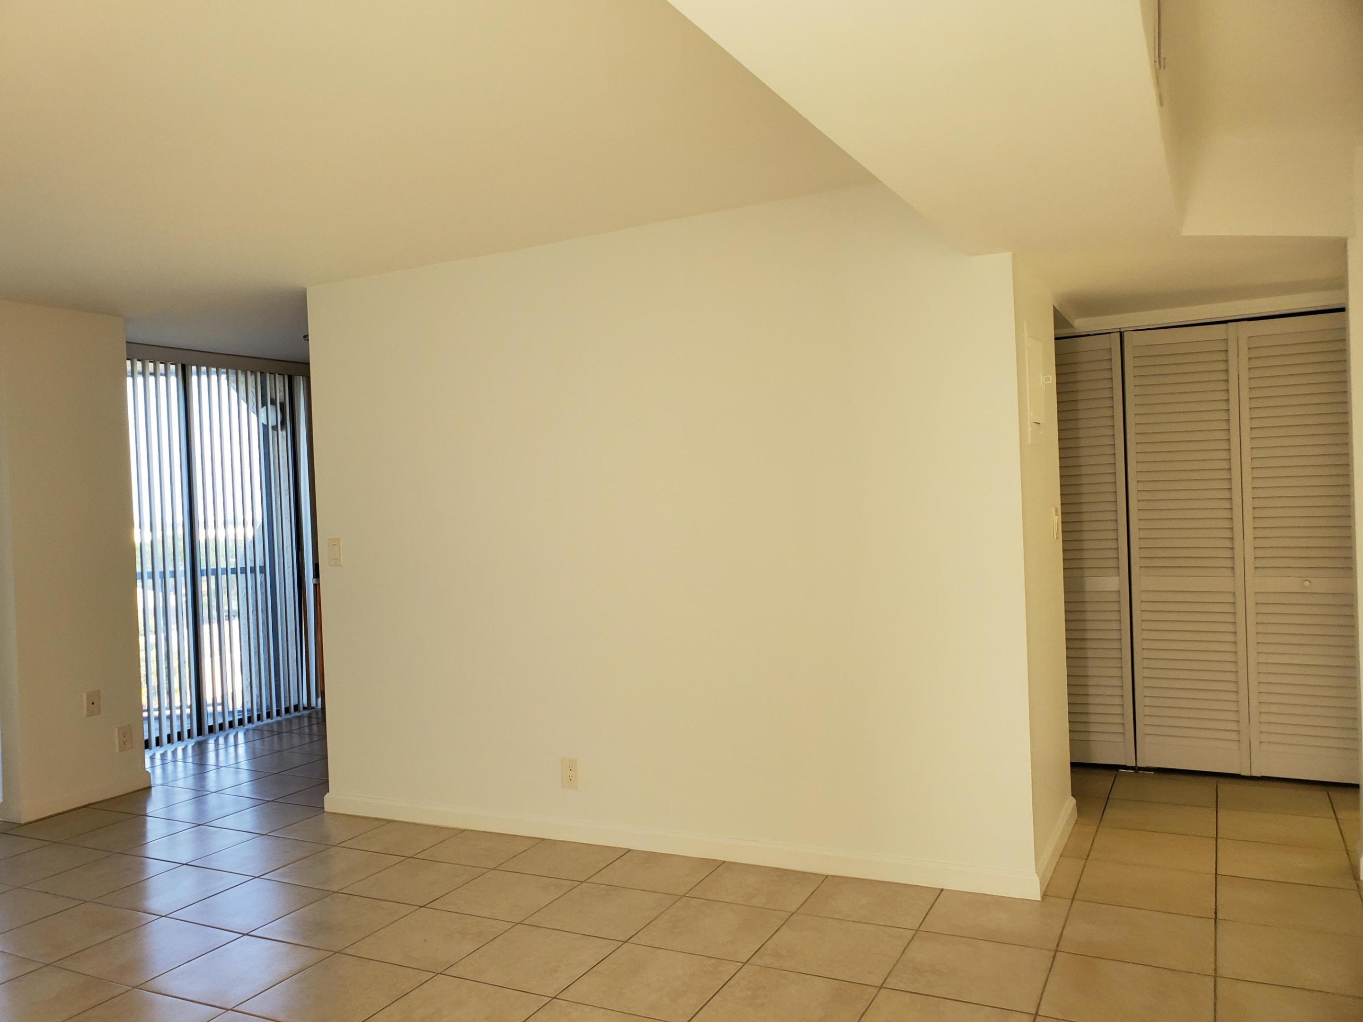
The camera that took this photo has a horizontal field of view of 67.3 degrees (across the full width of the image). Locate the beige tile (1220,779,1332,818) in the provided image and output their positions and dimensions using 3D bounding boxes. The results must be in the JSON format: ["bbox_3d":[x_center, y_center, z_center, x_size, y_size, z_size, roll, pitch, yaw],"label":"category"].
[{"bbox_3d":[2.515,1.237,4.358,0.403,0.010,0.403,-2,0,27],"label":"beige tile"}]

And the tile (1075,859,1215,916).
[{"bbox_3d":[1.545,1.255,3.401,0.400,0.010,0.392,-2,0,27],"label":"tile"}]

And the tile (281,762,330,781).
[{"bbox_3d":[-1.903,1.411,5.617,0.402,0.012,0.402,-2,0,27],"label":"tile"}]

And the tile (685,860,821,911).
[{"bbox_3d":[0.276,1.332,3.636,0.407,0.011,0.375,-2,0,27],"label":"tile"}]

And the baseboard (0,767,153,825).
[{"bbox_3d":[-3.017,1.424,5.139,0.160,0.090,0.661,-2,0,27],"label":"baseboard"}]

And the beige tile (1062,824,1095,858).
[{"bbox_3d":[1.536,1.277,3.944,0.095,0.010,0.403,-2,0,27],"label":"beige tile"}]

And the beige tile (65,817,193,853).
[{"bbox_3d":[-2.434,1.429,4.519,0.403,0.010,0.403,-2,0,27],"label":"beige tile"}]

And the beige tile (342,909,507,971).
[{"bbox_3d":[-0.796,1.361,3.252,0.400,0.010,0.392,-2,0,27],"label":"beige tile"}]

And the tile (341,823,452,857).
[{"bbox_3d":[-1.192,1.395,4.380,0.407,0.011,0.375,-2,0,27],"label":"tile"}]

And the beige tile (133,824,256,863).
[{"bbox_3d":[-2.063,1.413,4.327,0.400,0.010,0.392,-2,0,27],"label":"beige tile"}]

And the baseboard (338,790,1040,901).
[{"bbox_3d":[-0.234,1.291,4.048,3.152,0.092,0.015,-2,0,26],"label":"baseboard"}]

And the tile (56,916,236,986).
[{"bbox_3d":[-1.726,1.428,3.324,0.407,0.011,0.395,-2,0,27],"label":"tile"}]

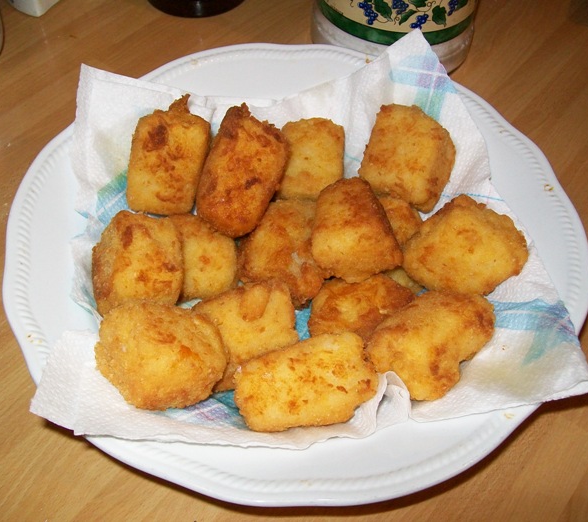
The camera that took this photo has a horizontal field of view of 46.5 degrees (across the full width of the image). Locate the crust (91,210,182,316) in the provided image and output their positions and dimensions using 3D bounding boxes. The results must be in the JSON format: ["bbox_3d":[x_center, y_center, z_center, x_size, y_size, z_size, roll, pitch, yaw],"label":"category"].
[{"bbox_3d":[-0.077,0.001,0.336,0.041,0.030,0.046,8,67,-20],"label":"crust"}]

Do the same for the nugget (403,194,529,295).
[{"bbox_3d":[0.081,-0.006,0.318,0.046,0.025,0.037,-29,70,2],"label":"nugget"}]

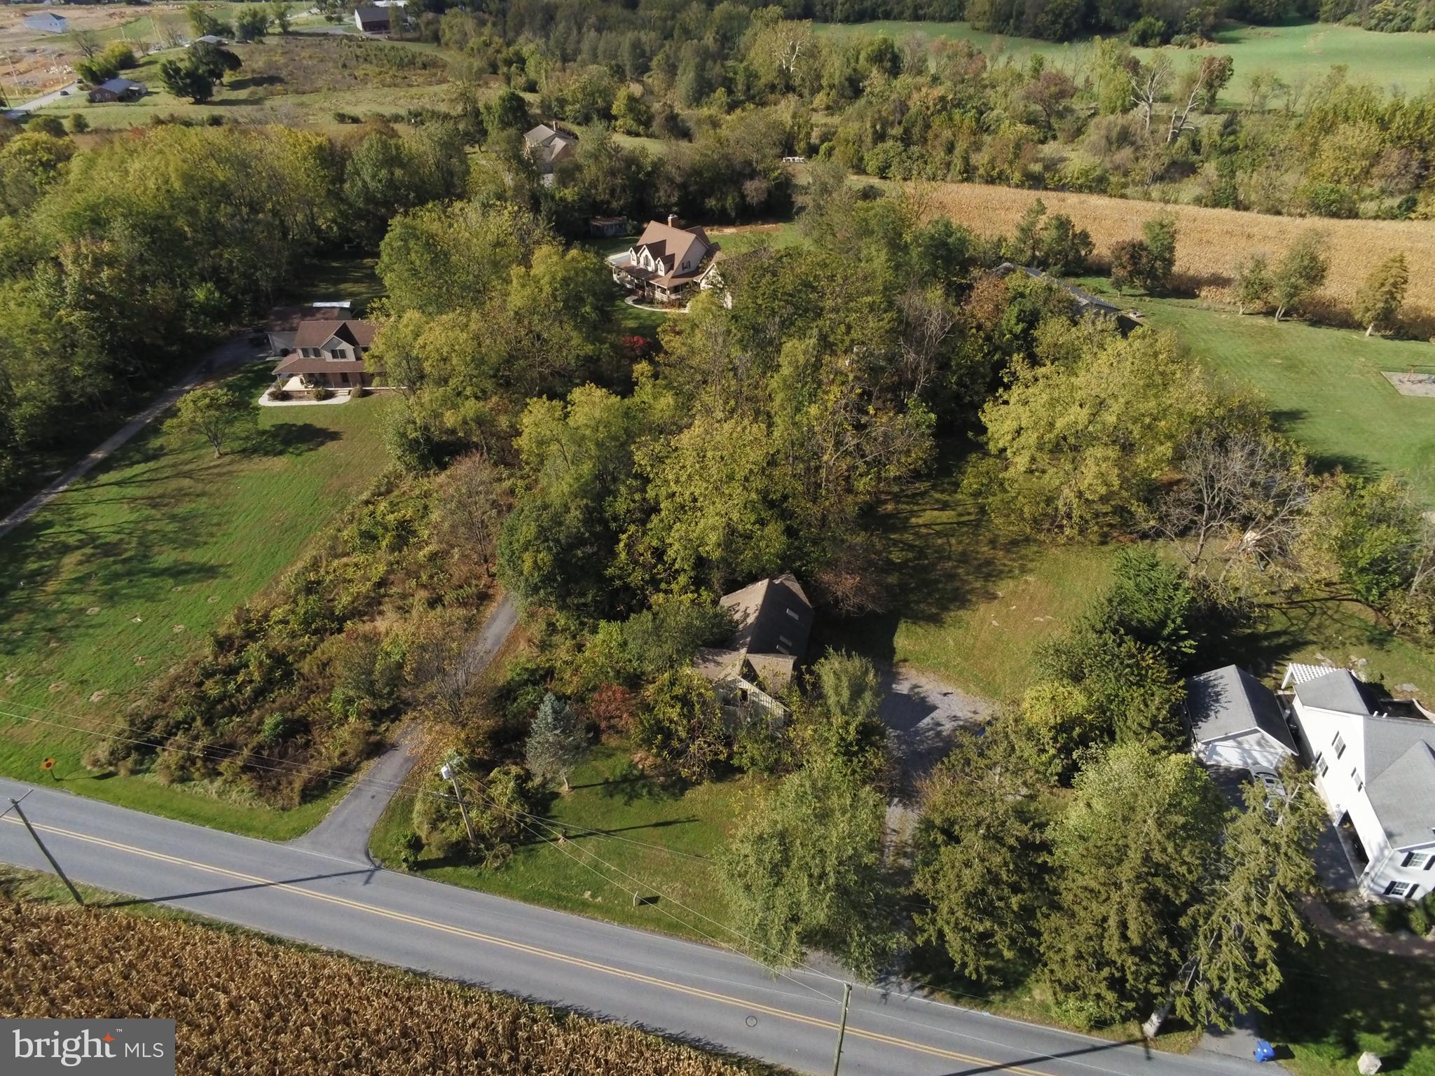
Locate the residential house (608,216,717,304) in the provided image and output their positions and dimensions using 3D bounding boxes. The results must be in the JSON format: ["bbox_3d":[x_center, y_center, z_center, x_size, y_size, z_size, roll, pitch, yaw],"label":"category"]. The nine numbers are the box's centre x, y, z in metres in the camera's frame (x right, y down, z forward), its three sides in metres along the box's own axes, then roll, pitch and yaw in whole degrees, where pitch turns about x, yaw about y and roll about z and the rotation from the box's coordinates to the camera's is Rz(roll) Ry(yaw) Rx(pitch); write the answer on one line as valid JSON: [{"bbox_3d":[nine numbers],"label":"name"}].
[{"bbox_3d":[-7.798,-47.444,161.437,13.600,9.200,15.200,-27,43,-31],"label":"residential house"}]

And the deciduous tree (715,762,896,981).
[{"bbox_3d":[5.628,21.047,60.114,11.000,15.500,10.600,-1,36,0],"label":"deciduous tree"}]

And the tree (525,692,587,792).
[{"bbox_3d":[-11.354,14.597,67.954,4.680,9.570,4.680,-1,35,0],"label":"tree"}]

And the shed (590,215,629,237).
[{"bbox_3d":[-19.809,-57.548,174.739,6.800,3.200,3.800,1,36,2],"label":"shed"}]

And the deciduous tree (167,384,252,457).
[{"bbox_3d":[-62.673,-14.105,117.489,10.000,8.500,9.600,-1,36,0],"label":"deciduous tree"}]

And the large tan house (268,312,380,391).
[{"bbox_3d":[-52.757,-26.678,135.180,17.000,7.900,10.800,-1,36,0],"label":"large tan house"}]

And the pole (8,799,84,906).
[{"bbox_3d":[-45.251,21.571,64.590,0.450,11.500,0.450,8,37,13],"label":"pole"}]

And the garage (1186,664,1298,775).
[{"bbox_3d":[42.015,14.457,77.164,7.300,4.850,6.950,6,36,10],"label":"garage"}]

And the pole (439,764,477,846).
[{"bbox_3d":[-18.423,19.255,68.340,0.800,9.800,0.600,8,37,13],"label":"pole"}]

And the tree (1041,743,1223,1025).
[{"bbox_3d":[22.260,18.992,51.037,8.600,21.300,8.600,-1,35,0],"label":"tree"}]

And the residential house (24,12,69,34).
[{"bbox_3d":[-289.043,-222.515,411.281,15.500,7.800,9.000,2,36,5],"label":"residential house"}]

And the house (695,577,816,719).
[{"bbox_3d":[2.971,9.282,77.510,8.200,6.800,12.800,6,36,10],"label":"house"}]

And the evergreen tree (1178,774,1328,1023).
[{"bbox_3d":[25.935,19.638,49.283,7.200,22.200,7.200,-1,35,0],"label":"evergreen tree"}]

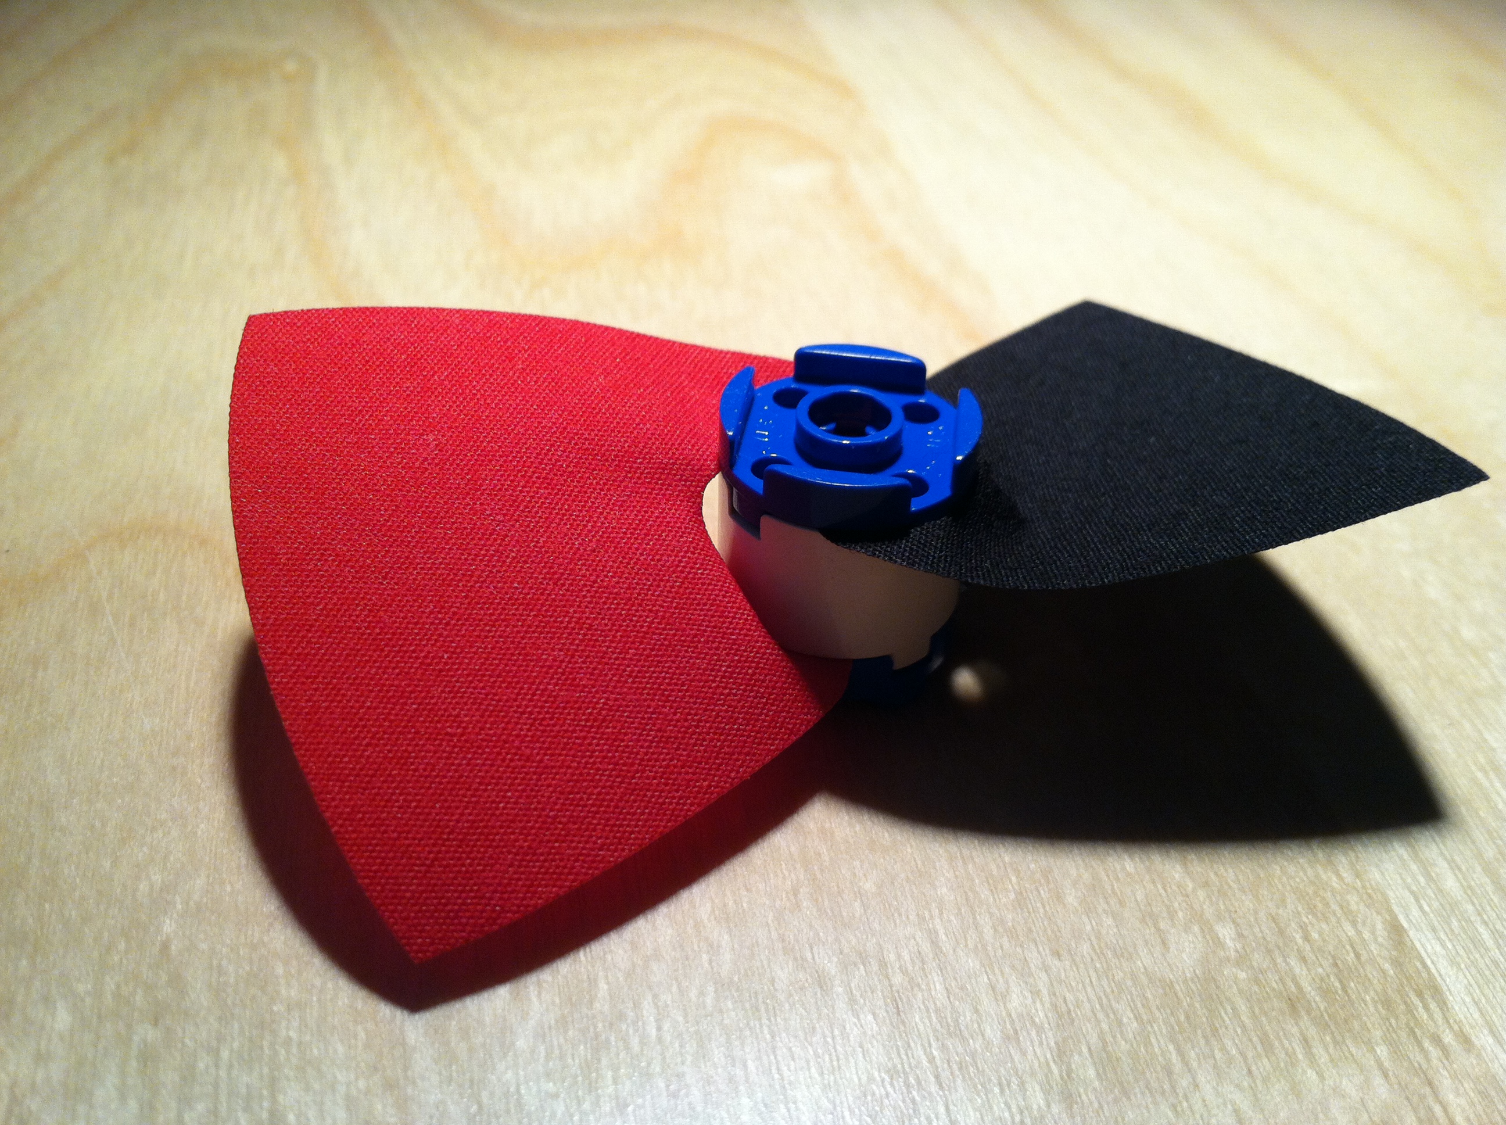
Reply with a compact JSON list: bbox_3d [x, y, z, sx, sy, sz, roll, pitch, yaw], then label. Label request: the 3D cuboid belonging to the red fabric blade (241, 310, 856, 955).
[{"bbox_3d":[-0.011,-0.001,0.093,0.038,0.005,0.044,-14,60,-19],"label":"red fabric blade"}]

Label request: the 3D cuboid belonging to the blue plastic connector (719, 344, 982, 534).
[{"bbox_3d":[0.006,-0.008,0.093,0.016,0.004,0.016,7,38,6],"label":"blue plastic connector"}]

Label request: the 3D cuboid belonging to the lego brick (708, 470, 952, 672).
[{"bbox_3d":[0.006,-0.002,0.097,0.016,0.011,0.016,7,38,6],"label":"lego brick"}]

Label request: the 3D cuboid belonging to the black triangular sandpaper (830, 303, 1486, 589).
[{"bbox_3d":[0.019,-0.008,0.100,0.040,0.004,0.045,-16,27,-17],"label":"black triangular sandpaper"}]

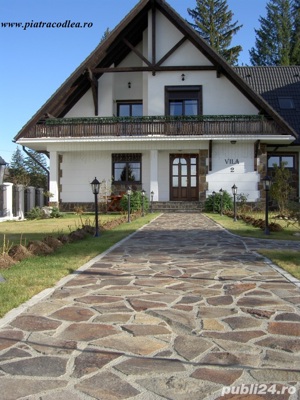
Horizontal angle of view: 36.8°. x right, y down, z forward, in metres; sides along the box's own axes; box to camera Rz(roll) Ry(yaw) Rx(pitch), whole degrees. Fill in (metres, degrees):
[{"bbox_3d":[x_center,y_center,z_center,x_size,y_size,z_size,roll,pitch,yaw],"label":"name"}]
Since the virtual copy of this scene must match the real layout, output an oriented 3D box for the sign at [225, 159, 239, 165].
[{"bbox_3d":[3.812,-1.771,20.950,0.670,0.260,0.040,0,0,4],"label":"sign"}]

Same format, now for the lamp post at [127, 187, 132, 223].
[{"bbox_3d":[-0.543,0.130,12.000,0.165,0.970,0.165,0,0,4],"label":"lamp post"}]

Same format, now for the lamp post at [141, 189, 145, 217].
[{"bbox_3d":[-0.226,0.122,15.700,0.160,0.940,0.160,0,0,4],"label":"lamp post"}]

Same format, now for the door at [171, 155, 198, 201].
[{"bbox_3d":[1.645,-1.063,21.300,1.390,2.230,0.130,0,0,4],"label":"door"}]

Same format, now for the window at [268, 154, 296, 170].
[{"bbox_3d":[6.582,-1.877,22.560,1.330,0.720,0.120,0,0,4],"label":"window"}]

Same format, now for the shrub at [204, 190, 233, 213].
[{"bbox_3d":[3.154,0.069,20.600,1.300,1.030,1.150,0,0,4],"label":"shrub"}]

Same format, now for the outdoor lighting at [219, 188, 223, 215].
[{"bbox_3d":[2.469,0.086,15.500,0.160,0.945,0.160,0,0,4],"label":"outdoor lighting"}]

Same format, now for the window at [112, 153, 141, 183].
[{"bbox_3d":[-1.092,-1.484,21.500,1.370,1.400,0.130,0,0,4],"label":"window"}]

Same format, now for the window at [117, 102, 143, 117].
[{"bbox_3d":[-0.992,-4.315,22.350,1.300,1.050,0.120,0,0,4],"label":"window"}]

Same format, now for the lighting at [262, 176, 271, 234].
[{"bbox_3d":[1.884,0.085,7.250,0.160,0.950,0.160,0,0,4],"label":"lighting"}]

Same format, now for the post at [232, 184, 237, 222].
[{"bbox_3d":[2.259,0.093,11.950,0.165,0.970,0.165,0,0,4],"label":"post"}]

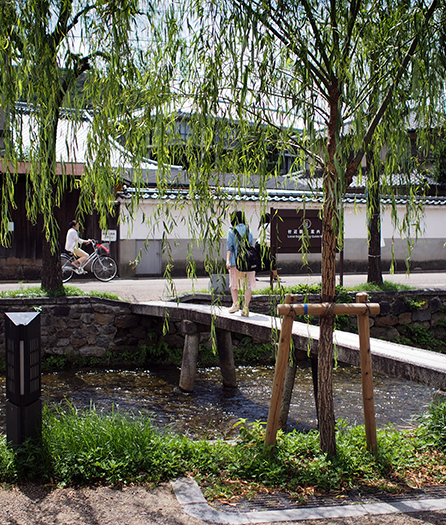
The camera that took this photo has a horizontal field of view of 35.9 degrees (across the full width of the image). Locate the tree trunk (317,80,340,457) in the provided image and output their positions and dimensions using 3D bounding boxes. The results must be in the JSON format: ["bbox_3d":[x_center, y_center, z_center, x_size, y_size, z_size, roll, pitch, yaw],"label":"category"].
[{"bbox_3d":[0.710,0.053,4.580,0.135,2.533,0.135,0,2,0],"label":"tree trunk"}]

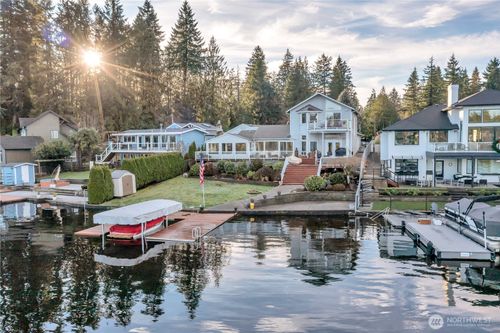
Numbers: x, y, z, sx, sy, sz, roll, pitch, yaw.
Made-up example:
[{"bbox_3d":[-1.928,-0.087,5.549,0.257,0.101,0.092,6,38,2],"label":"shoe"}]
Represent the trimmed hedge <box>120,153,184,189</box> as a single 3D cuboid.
[{"bbox_3d":[-10.199,0.241,42.271,1.400,3.250,11.300,0,3,14],"label":"trimmed hedge"}]

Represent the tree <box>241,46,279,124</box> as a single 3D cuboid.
[{"bbox_3d":[2.465,-18.278,103.165,9.632,26.737,9.632,0,3,0],"label":"tree"}]

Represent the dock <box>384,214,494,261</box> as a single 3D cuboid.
[{"bbox_3d":[10.006,3.744,22.088,3.100,0.550,9.200,0,3,9],"label":"dock"}]

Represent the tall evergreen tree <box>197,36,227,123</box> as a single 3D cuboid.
[{"bbox_3d":[-9.519,-18.540,99.141,7.718,28.261,7.718,0,3,0],"label":"tall evergreen tree"}]

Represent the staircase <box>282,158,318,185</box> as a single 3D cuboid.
[{"bbox_3d":[5.403,0.430,41.386,3.700,2.800,3.900,0,3,12],"label":"staircase"}]

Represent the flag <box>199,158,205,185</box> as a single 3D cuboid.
[{"bbox_3d":[-3.677,0.407,29.463,0.480,1.950,0.280,0,3,8],"label":"flag"}]

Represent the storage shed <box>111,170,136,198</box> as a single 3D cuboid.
[{"bbox_3d":[-11.590,1.405,34.822,1.800,2.350,2.400,0,3,10],"label":"storage shed"}]

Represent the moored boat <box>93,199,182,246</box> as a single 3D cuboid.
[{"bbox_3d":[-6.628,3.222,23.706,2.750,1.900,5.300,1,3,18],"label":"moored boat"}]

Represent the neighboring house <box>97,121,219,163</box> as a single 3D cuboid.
[{"bbox_3d":[-11.924,-3.356,54.394,12.200,5.600,13.500,0,3,15],"label":"neighboring house"}]

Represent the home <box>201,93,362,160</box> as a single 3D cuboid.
[{"bbox_3d":[4.566,-4.884,51.814,18.300,7.800,12.000,1,3,17],"label":"home"}]

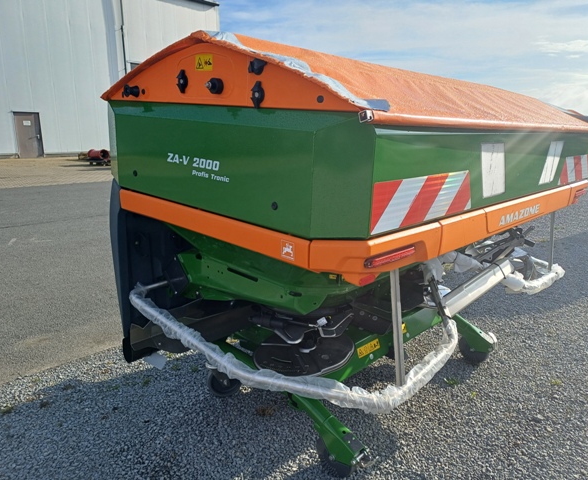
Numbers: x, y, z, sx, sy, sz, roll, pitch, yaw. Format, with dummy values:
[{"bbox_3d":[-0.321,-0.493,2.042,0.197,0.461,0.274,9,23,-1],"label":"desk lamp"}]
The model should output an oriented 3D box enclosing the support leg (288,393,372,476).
[{"bbox_3d":[0.132,0.905,2.122,0.500,0.281,0.095,16,20,41],"label":"support leg"}]

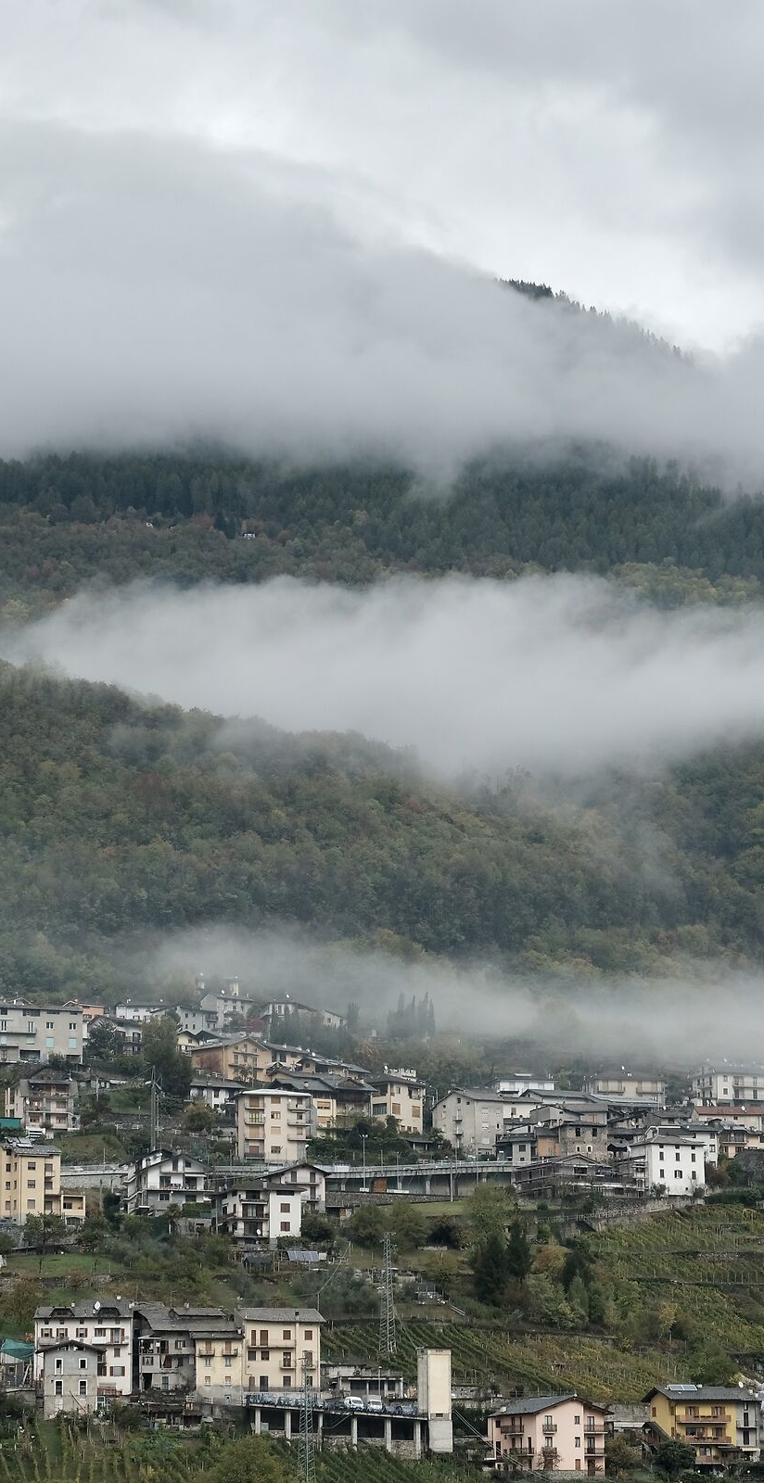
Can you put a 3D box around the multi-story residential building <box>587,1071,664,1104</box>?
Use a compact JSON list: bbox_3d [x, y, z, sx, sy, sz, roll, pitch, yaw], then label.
[{"bbox_3d":[52.280,74.960,710.000,13.800,8.100,11.000,2,-11,-11],"label":"multi-story residential building"}]

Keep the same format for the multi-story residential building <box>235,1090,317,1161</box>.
[{"bbox_3d":[-21.010,76.240,660.000,13.900,13.690,11.500,2,-11,-11],"label":"multi-story residential building"}]

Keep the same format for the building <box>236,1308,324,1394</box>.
[{"bbox_3d":[-14.460,82.120,450.000,11.300,11.300,10.000,3,-12,-15],"label":"building"}]

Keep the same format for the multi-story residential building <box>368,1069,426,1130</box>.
[{"bbox_3d":[3.110,71.780,665.000,9.500,12.110,7.500,11,-15,-44],"label":"multi-story residential building"}]

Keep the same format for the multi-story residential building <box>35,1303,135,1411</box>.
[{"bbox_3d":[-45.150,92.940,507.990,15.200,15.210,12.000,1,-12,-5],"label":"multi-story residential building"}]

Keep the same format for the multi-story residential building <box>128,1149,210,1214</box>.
[{"bbox_3d":[-37.090,76.650,578.000,12.000,11.500,14.500,1,-10,-10],"label":"multi-story residential building"}]

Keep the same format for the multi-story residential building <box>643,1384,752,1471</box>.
[{"bbox_3d":[46.410,99.740,485.010,13.200,11.740,10.000,3,-13,-15],"label":"multi-story residential building"}]

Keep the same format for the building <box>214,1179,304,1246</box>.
[{"bbox_3d":[-19.900,77.240,544.970,11.800,11.010,10.200,4,-13,-21],"label":"building"}]

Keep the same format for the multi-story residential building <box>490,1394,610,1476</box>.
[{"bbox_3d":[23.740,97.690,470.010,11.800,11.000,12.500,6,-13,-26],"label":"multi-story residential building"}]

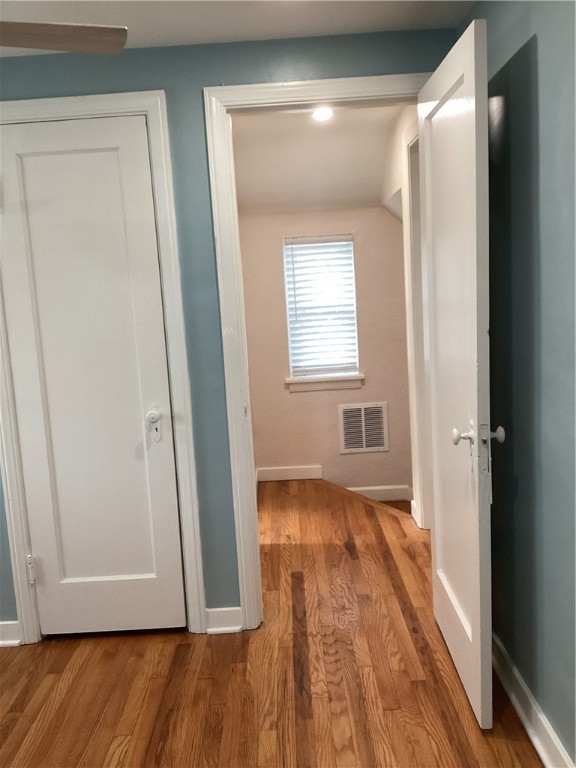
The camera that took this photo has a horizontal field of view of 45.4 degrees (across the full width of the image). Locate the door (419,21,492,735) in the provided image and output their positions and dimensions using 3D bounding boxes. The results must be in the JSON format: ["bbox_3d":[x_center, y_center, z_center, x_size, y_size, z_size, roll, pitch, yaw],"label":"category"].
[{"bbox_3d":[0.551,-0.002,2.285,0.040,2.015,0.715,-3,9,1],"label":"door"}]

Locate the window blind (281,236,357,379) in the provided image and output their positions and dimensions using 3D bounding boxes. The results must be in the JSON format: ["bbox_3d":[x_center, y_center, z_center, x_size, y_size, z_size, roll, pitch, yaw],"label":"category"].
[{"bbox_3d":[0.228,-0.516,4.620,0.458,0.940,0.050,-3,9,1],"label":"window blind"}]

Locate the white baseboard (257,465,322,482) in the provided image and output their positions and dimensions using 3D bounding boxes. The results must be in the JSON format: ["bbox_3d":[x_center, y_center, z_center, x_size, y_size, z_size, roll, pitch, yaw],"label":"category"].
[{"bbox_3d":[0.012,0.627,4.779,0.445,0.095,0.020,-3,9,1],"label":"white baseboard"}]

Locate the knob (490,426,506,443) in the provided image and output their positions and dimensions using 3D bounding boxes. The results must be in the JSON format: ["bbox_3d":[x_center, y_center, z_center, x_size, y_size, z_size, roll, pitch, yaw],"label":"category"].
[{"bbox_3d":[0.608,0.149,2.018,0.062,0.052,0.052,-3,9,1],"label":"knob"}]

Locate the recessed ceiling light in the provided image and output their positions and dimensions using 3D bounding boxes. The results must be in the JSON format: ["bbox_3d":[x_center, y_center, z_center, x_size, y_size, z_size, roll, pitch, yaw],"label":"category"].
[{"bbox_3d":[0.184,-1.390,3.549,0.120,0.030,0.120,-3,9,1],"label":"recessed ceiling light"}]

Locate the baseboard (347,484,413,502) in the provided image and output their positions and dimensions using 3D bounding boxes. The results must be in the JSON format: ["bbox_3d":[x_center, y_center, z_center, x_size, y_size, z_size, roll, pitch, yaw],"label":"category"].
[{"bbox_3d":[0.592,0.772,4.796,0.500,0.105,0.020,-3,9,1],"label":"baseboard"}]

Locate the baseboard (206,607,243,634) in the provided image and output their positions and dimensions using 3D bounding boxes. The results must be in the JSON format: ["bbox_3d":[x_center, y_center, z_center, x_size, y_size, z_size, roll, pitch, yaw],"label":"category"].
[{"bbox_3d":[-0.259,0.949,2.780,0.141,0.108,0.025,-3,9,1],"label":"baseboard"}]

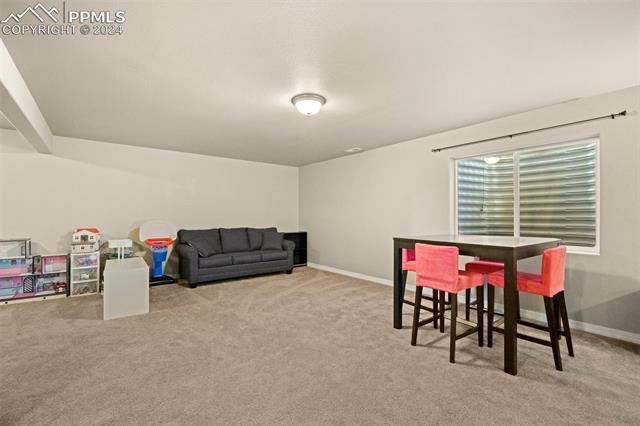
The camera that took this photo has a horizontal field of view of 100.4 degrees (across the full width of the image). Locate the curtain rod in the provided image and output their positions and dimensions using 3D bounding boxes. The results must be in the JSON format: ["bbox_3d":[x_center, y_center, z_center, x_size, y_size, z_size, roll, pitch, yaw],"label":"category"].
[{"bbox_3d":[2.382,-0.965,3.385,0.100,0.060,1.986,1,-1,-40],"label":"curtain rod"}]

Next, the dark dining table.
[{"bbox_3d":[1.677,0.780,2.903,1.249,0.988,1.161,1,-1,-35],"label":"dark dining table"}]

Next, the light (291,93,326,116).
[{"bbox_3d":[-0.122,-1.165,2.931,0.376,0.176,0.376,0,-1,0],"label":"light"}]

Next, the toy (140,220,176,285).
[{"bbox_3d":[-3.034,0.726,5.048,0.634,1.177,0.520,1,-1,-38],"label":"toy"}]

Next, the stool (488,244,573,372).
[{"bbox_3d":[1.920,0.790,2.461,0.410,0.952,0.527,1,-1,-38],"label":"stool"}]

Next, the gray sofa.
[{"bbox_3d":[-1.688,0.846,5.570,2.135,0.958,0.915,1,-1,-37],"label":"gray sofa"}]

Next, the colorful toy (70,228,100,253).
[{"bbox_3d":[-3.790,0.447,4.321,0.323,0.366,0.260,1,-1,-36],"label":"colorful toy"}]

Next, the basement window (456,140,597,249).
[{"bbox_3d":[2.483,-0.171,3.397,0.100,1.243,1.473,1,-1,-40],"label":"basement window"}]

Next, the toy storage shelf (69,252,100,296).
[{"bbox_3d":[-3.800,0.966,4.341,0.323,0.671,0.370,1,-1,-36],"label":"toy storage shelf"}]

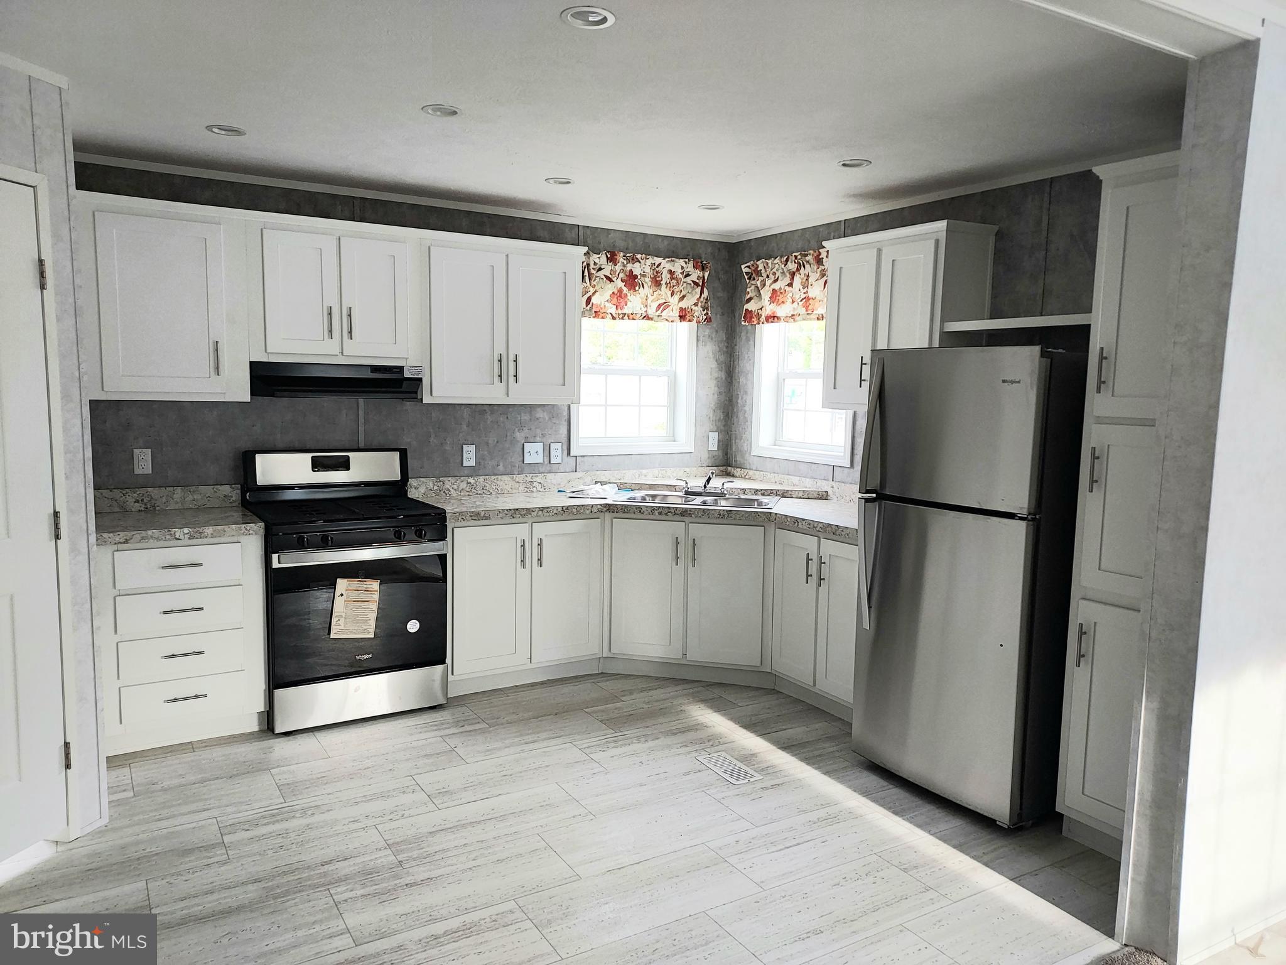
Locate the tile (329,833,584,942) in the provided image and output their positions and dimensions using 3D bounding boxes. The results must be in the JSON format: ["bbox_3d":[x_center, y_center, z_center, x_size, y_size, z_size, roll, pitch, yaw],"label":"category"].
[{"bbox_3d":[-0.560,1.215,2.699,0.681,0.008,0.322,-2,7,-32],"label":"tile"}]

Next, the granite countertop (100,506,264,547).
[{"bbox_3d":[-1.973,0.168,3.784,0.582,0.041,0.635,-2,7,-32],"label":"granite countertop"}]

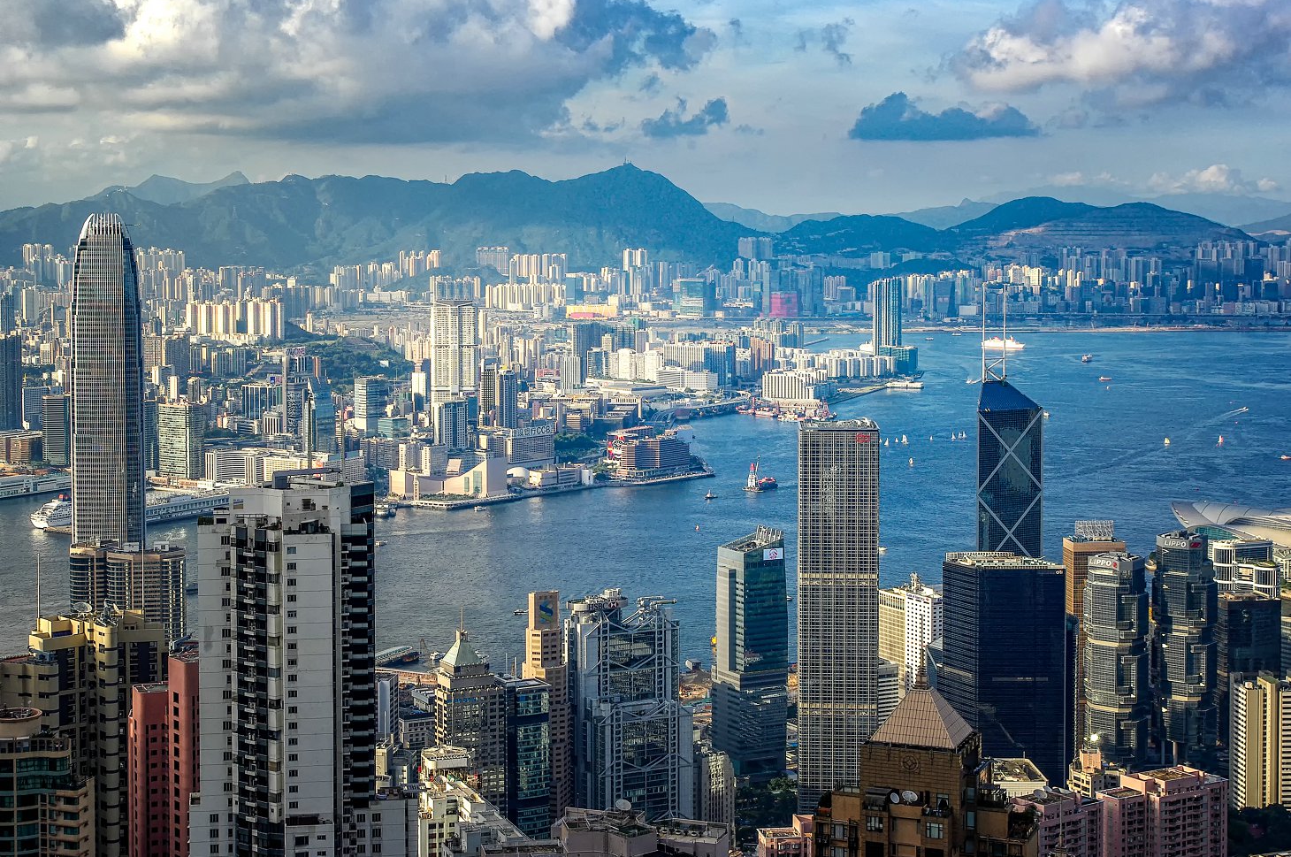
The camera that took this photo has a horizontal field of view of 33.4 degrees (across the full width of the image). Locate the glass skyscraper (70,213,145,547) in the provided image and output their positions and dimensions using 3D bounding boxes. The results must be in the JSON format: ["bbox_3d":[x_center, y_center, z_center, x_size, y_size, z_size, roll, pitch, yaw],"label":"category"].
[{"bbox_3d":[-408.000,44.700,1639.200,49.000,412.000,49.000,1,4,7],"label":"glass skyscraper"}]

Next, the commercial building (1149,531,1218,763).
[{"bbox_3d":[384.000,168.500,1534.400,42.000,186.000,42.000,-1,5,-5],"label":"commercial building"}]

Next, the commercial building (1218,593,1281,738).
[{"bbox_3d":[442.900,189.000,1585.800,40.000,134.000,32.000,-1,5,-10],"label":"commercial building"}]

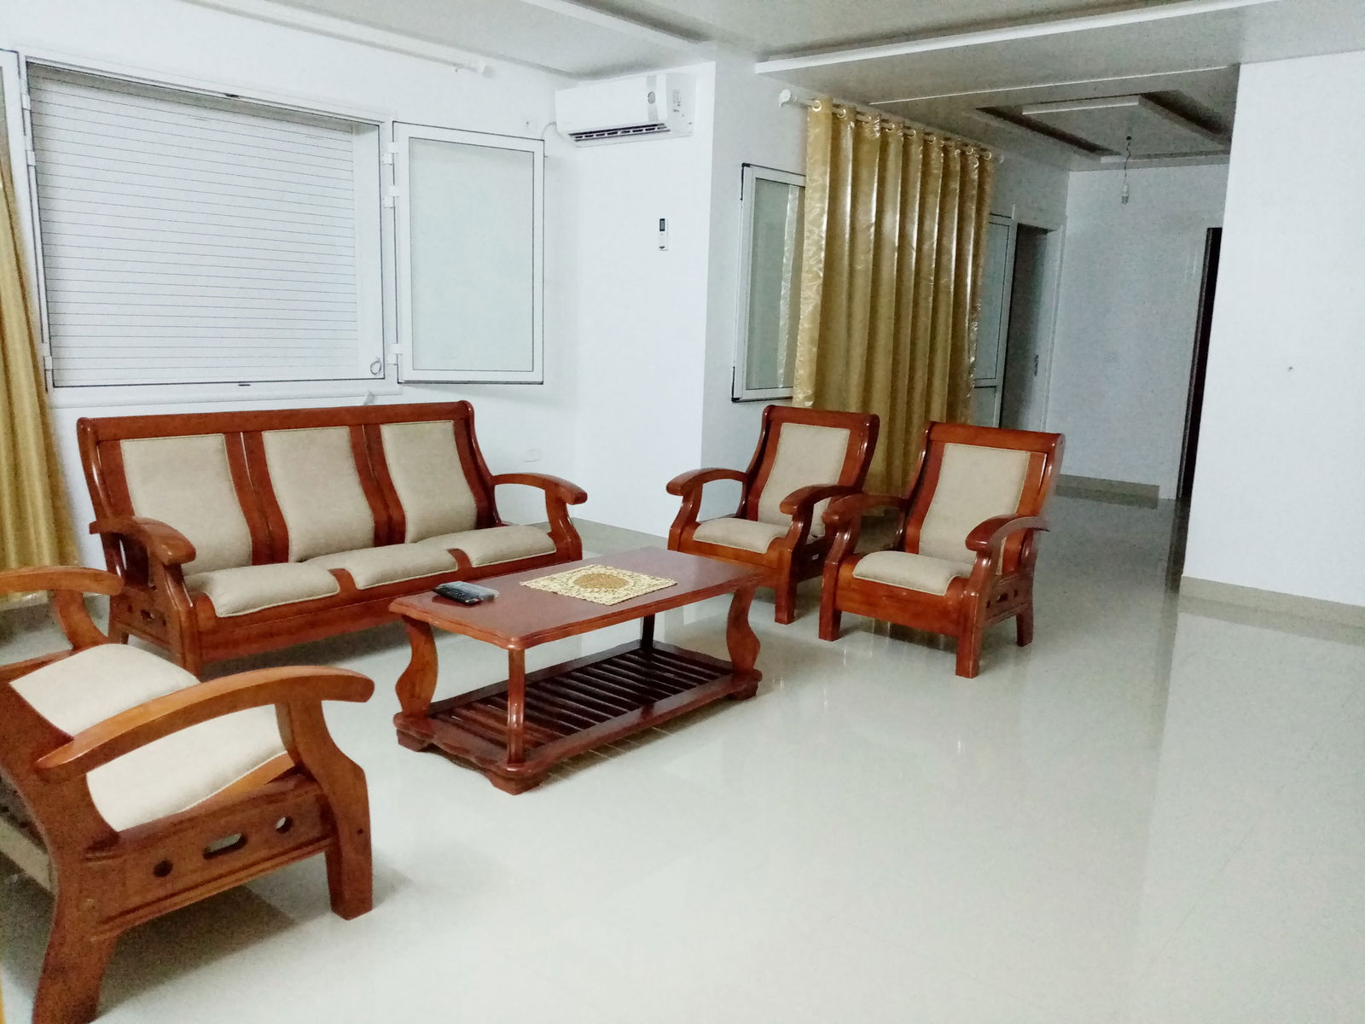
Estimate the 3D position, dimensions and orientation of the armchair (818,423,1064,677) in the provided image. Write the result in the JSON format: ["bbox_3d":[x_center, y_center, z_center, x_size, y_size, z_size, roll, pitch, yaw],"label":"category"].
[{"bbox_3d":[1.143,0.114,4.470,0.748,0.901,0.811,11,14,39],"label":"armchair"}]

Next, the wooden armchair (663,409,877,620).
[{"bbox_3d":[0.457,-0.031,5.086,0.748,0.901,0.811,10,14,37],"label":"wooden armchair"}]

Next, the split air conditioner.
[{"bbox_3d":[-0.331,-2.188,5.593,0.840,0.309,0.208,11,15,39],"label":"split air conditioner"}]

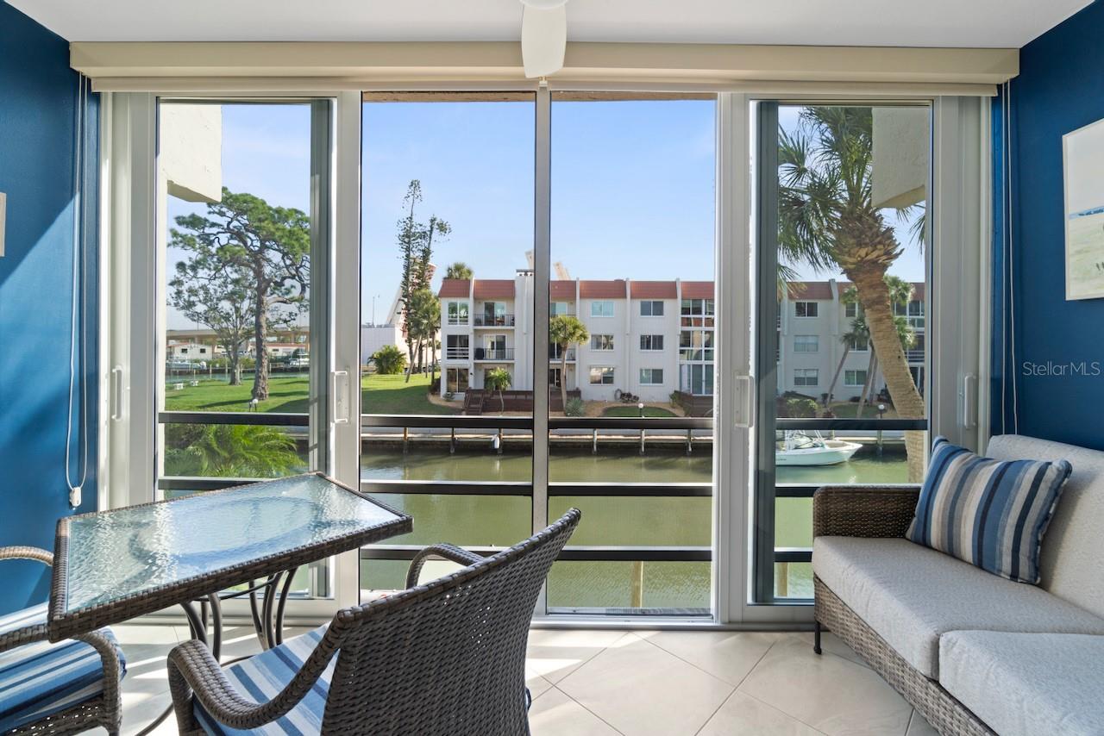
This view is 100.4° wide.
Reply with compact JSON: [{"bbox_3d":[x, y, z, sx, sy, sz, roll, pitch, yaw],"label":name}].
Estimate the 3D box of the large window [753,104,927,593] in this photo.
[{"bbox_3d":[1.290,-0.070,2.030,0.790,2.210,0.080,0,0,0],"label":"large window"}]

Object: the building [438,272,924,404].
[{"bbox_3d":[10.400,-2.350,42.000,39.000,10.000,12.500,0,0,0],"label":"building"}]

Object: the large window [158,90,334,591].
[{"bbox_3d":[-1.360,-0.090,2.030,0.820,2.210,0.080,0,0,0],"label":"large window"}]

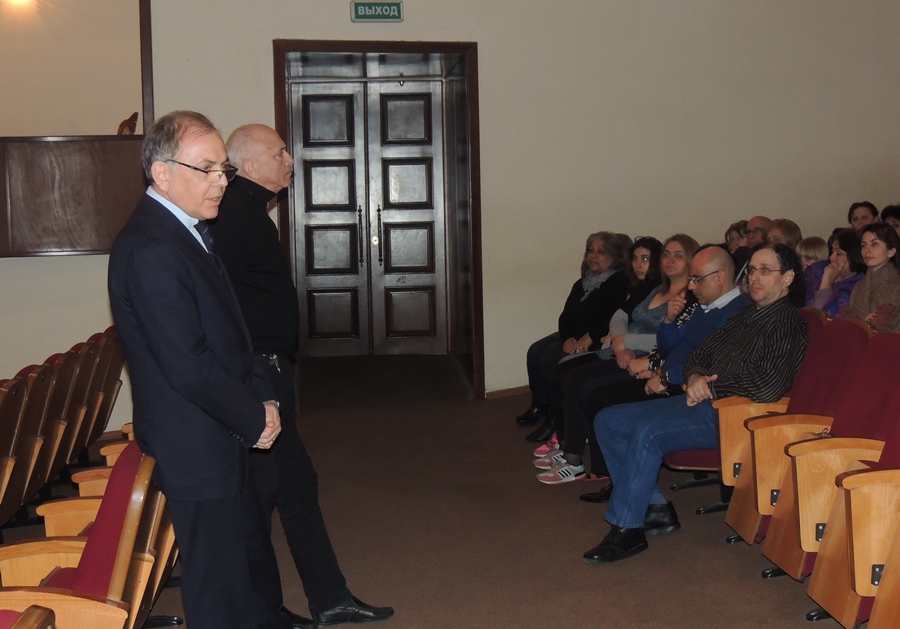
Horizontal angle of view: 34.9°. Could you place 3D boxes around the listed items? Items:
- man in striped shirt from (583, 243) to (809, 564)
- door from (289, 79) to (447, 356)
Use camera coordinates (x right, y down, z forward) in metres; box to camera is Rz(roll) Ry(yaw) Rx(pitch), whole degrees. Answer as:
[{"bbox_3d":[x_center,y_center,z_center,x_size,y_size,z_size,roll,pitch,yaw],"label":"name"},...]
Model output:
[{"bbox_3d":[1.010,0.343,5.820,0.930,1.230,0.580,-3,6,-24],"label":"man in striped shirt"},{"bbox_3d":[-0.663,-0.794,11.700,1.240,2.240,0.080,-1,5,-4],"label":"door"}]

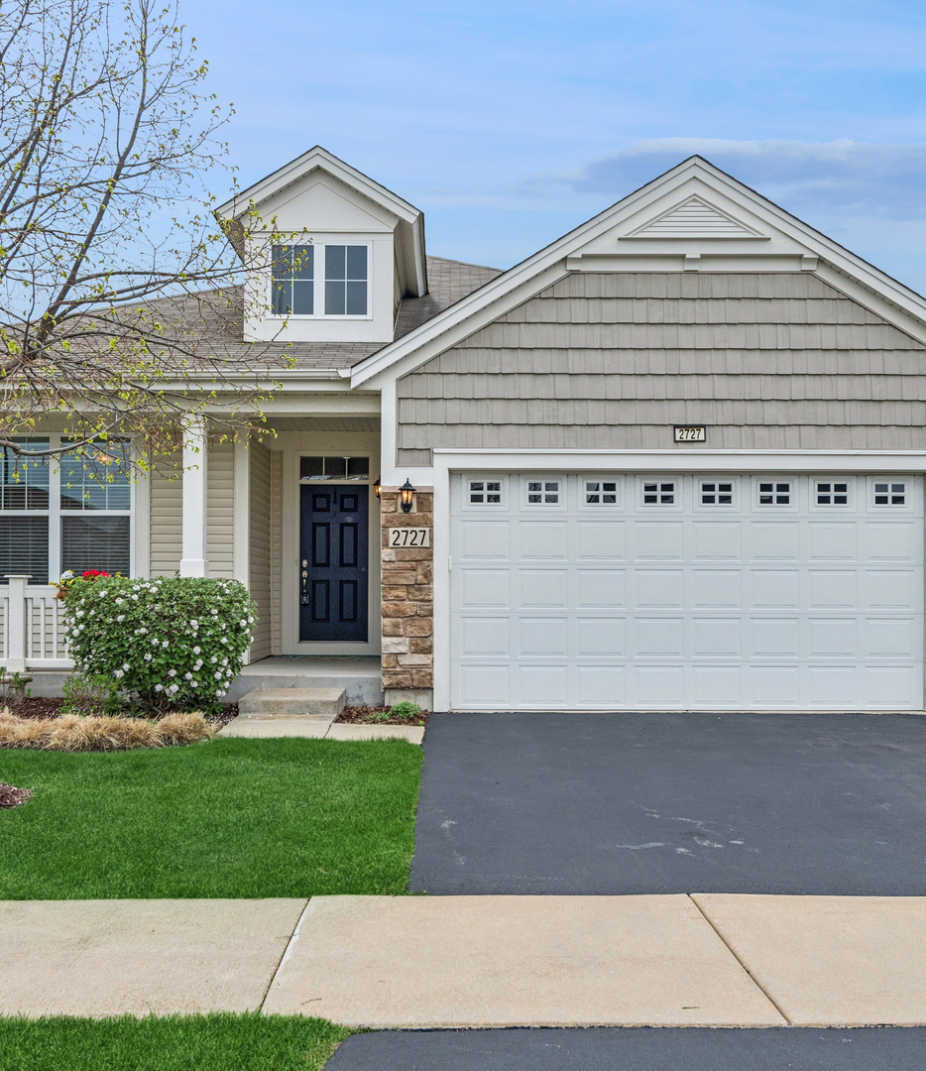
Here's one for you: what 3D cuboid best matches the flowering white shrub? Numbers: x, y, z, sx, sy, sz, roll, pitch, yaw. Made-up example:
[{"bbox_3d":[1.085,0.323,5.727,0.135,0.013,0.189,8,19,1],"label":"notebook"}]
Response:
[{"bbox_3d":[-2.980,1.050,10.550,1.850,1.320,1.600,0,-1,0],"label":"flowering white shrub"}]

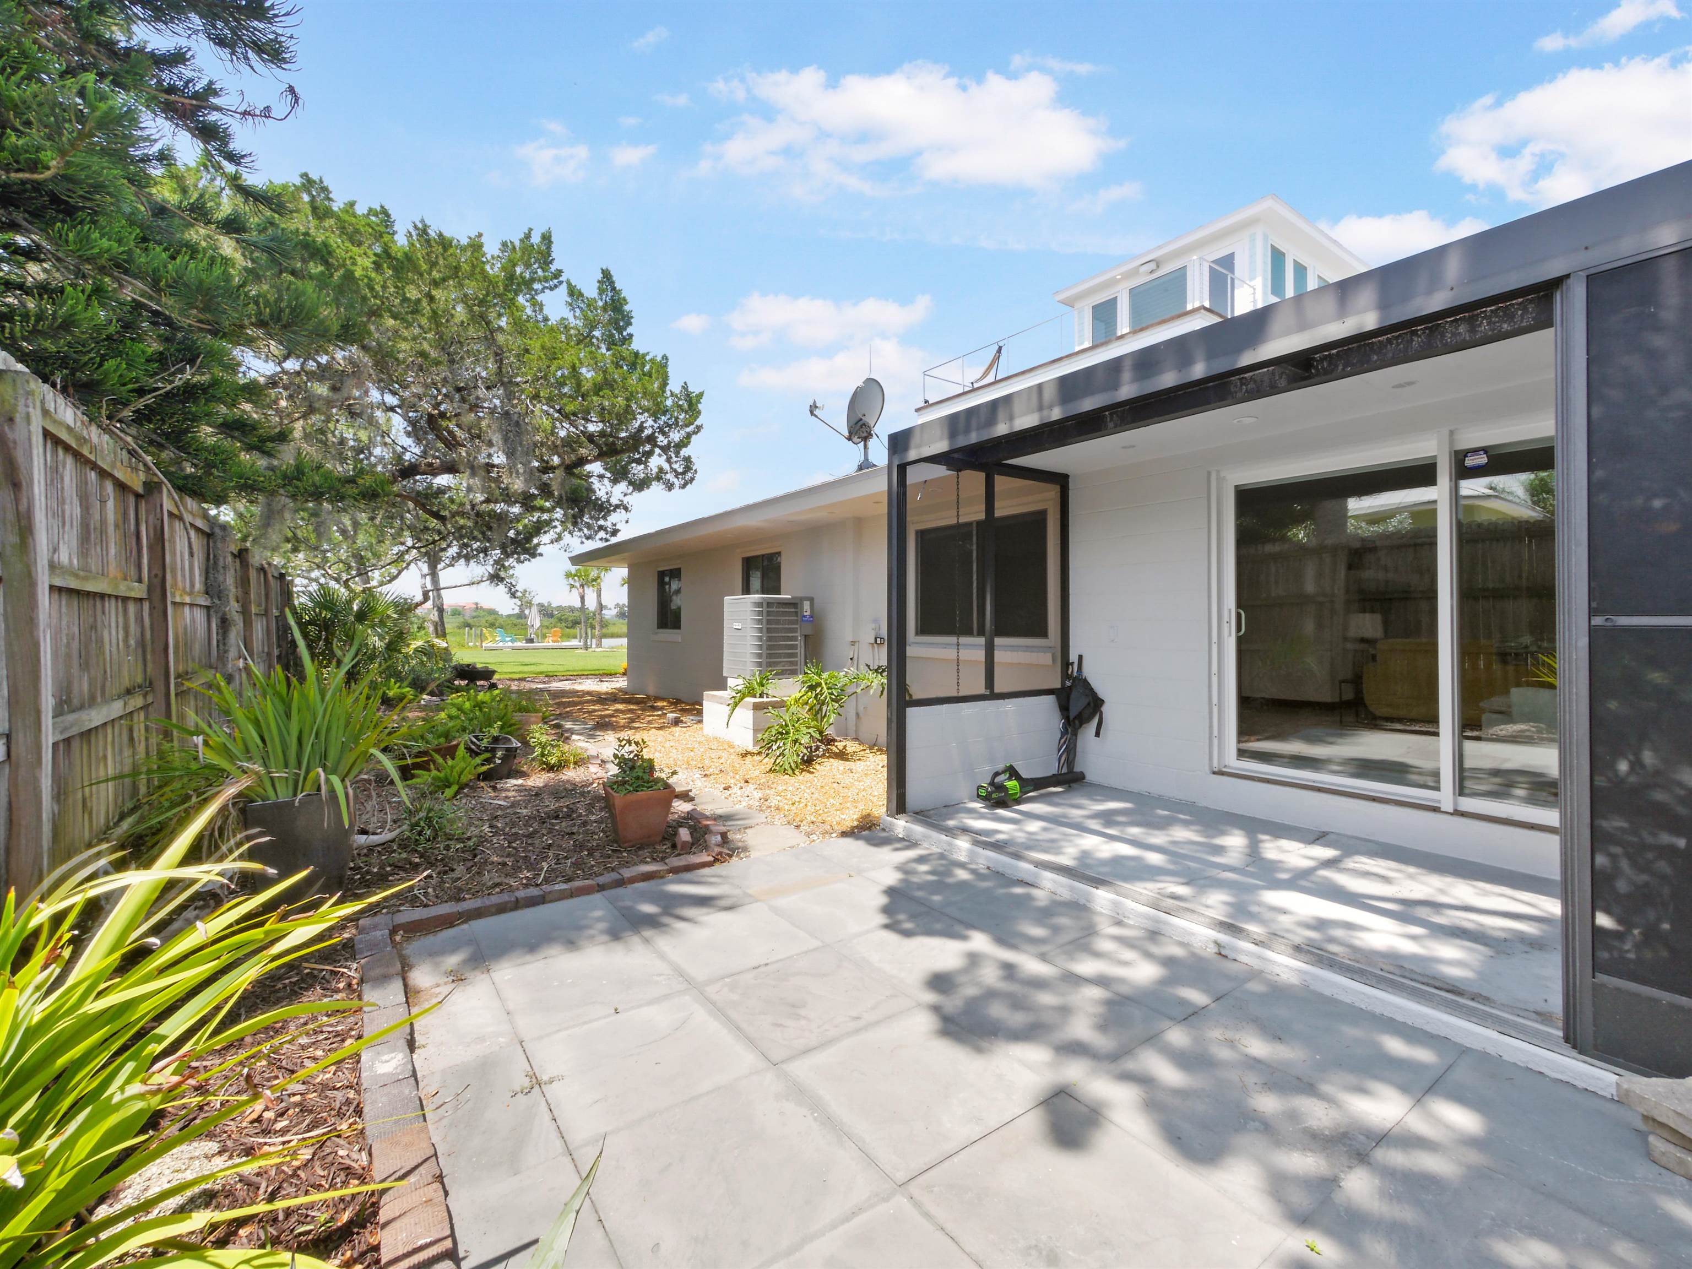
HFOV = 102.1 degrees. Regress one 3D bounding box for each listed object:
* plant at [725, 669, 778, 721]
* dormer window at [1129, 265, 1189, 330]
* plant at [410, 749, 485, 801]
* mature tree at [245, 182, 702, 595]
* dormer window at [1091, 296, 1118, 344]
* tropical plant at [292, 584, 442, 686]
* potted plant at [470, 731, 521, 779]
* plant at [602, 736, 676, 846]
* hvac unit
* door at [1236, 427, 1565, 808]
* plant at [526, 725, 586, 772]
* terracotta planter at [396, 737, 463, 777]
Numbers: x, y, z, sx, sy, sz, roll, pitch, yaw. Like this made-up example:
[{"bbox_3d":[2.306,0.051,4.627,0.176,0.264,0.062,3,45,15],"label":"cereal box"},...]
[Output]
[{"bbox_3d":[-1.008,0.631,7.363,0.550,0.520,0.480,0,1,0],"label":"plant"},{"bbox_3d":[7.390,-7.910,16.200,0.120,1.150,1.480,0,1,-38],"label":"dormer window"},{"bbox_3d":[-2.960,1.010,5.100,0.550,0.340,0.500,0,0,0],"label":"plant"},{"bbox_3d":[-8.800,-5.100,16.300,9.300,9.200,7.500,0,0,0],"label":"mature tree"},{"bbox_3d":[6.540,-7.920,17.330,0.120,1.150,0.760,0,1,-38],"label":"dormer window"},{"bbox_3d":[-8.484,0.082,12.205,2.100,1.960,2.000,-1,1,-37],"label":"tropical plant"},{"bbox_3d":[-3.062,1.039,5.990,0.410,0.350,0.410,-1,1,-30],"label":"potted plant"},{"bbox_3d":[-1.245,0.927,4.147,0.350,0.620,0.340,0,1,-24],"label":"plant"},{"bbox_3d":[-0.977,0.027,8.262,0.760,0.956,0.740,-1,1,-37],"label":"hvac unit"},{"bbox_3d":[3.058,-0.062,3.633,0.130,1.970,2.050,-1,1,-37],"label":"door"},{"bbox_3d":[-2.693,1.022,6.370,0.500,0.370,0.480,0,1,-25],"label":"plant"},{"bbox_3d":[-3.530,1.050,5.750,0.480,0.250,0.550,0,0,0],"label":"terracotta planter"}]

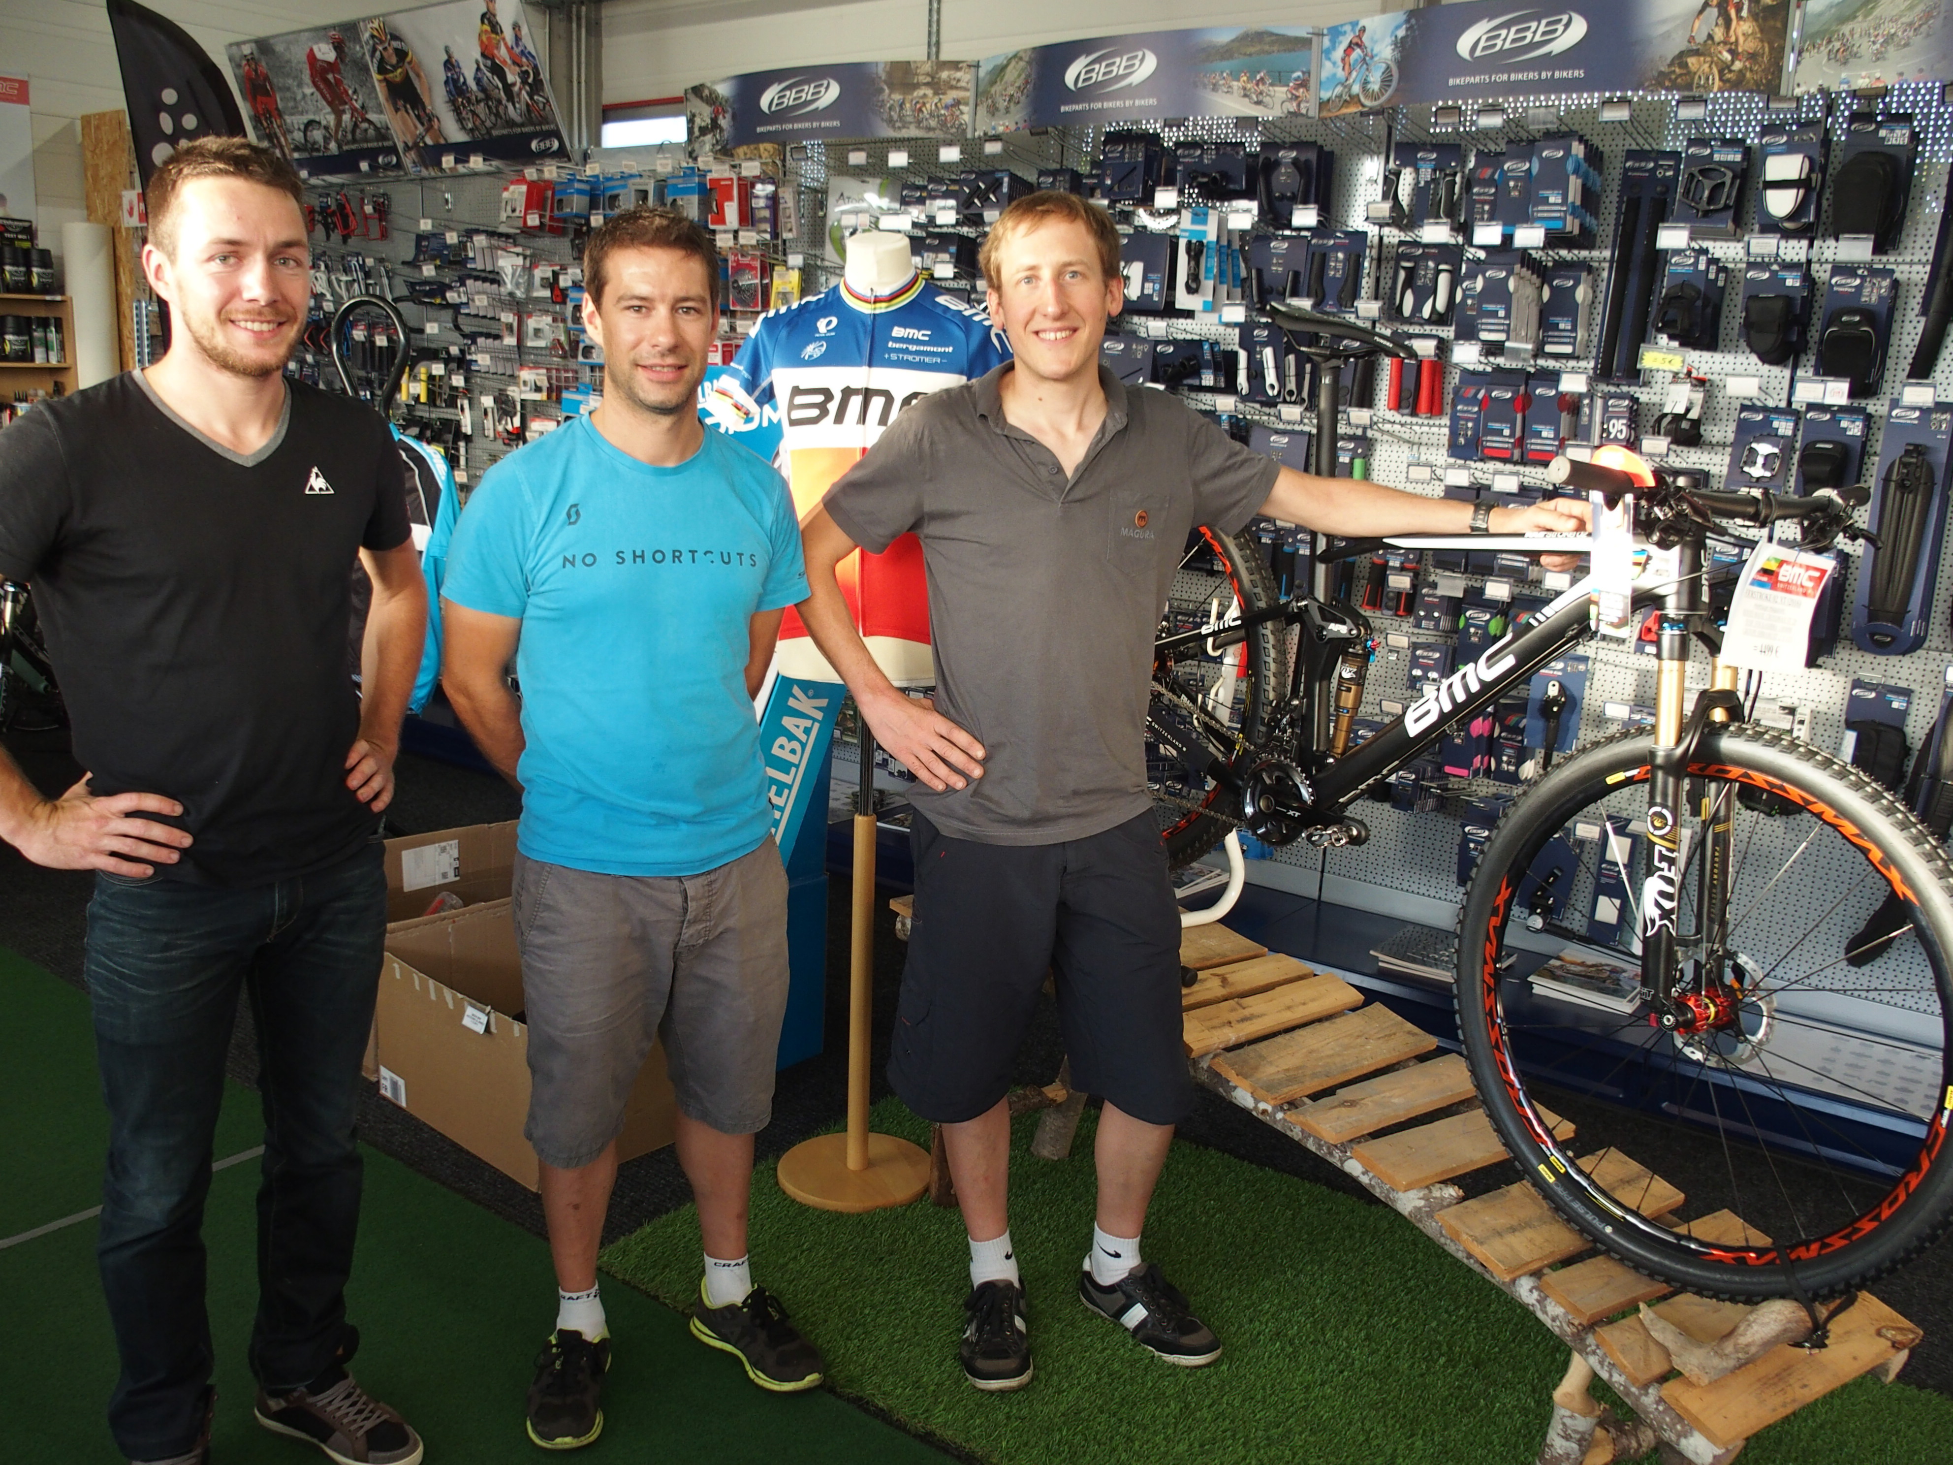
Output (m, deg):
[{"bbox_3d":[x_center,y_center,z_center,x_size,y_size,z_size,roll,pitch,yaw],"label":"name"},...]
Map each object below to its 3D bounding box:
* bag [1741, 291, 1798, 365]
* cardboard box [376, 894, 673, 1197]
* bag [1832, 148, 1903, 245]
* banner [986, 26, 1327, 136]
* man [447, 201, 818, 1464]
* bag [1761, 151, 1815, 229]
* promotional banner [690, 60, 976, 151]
[{"bbox_3d":[1.682,-0.853,3.351,0.095,0.145,0.080,11,16,33],"label":"bag"},{"bbox_3d":[-0.917,0.637,3.345,0.590,0.345,0.400,14,18,41],"label":"cardboard box"},{"bbox_3d":[1.812,-1.090,3.211,0.115,0.180,0.090,11,16,33],"label":"bag"},{"bbox_3d":[0.355,-1.607,3.890,0.980,0.195,0.130,11,16,33],"label":"banner"},{"bbox_3d":[-0.512,0.155,2.341,0.540,1.776,0.400,-4,15,-25],"label":"man"},{"bbox_3d":[1.692,-1.133,3.299,0.085,0.140,0.070,11,16,33],"label":"bag"},{"bbox_3d":[-0.461,-1.772,4.446,0.980,0.195,0.130,11,16,33],"label":"promotional banner"}]

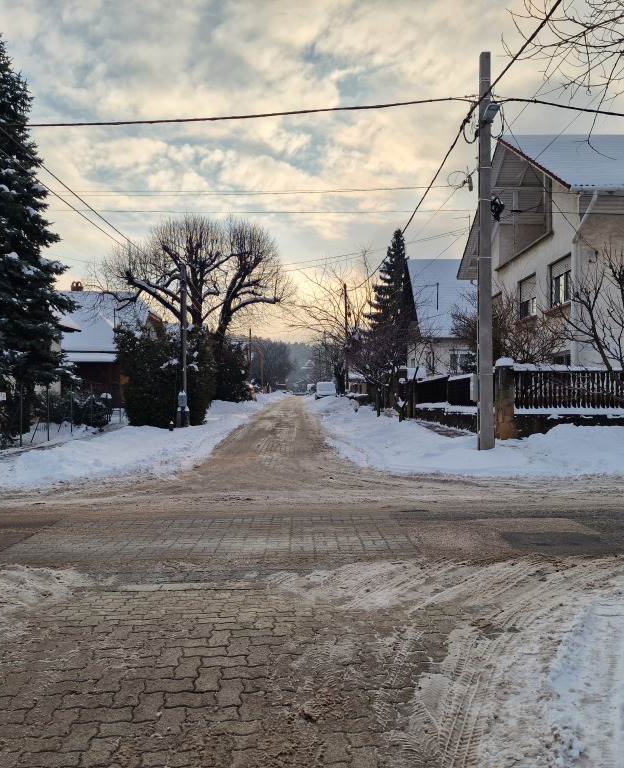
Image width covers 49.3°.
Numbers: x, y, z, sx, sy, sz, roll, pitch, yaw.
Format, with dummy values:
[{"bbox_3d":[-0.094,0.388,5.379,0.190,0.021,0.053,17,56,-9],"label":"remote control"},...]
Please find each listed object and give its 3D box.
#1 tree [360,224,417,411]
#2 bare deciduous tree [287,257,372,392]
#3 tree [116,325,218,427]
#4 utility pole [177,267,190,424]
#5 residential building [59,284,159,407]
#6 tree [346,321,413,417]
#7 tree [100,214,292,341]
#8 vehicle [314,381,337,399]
[{"bbox_3d":[5.500,-4.680,46.500,4.300,12.160,4.300,0,0,0],"label":"tree"},{"bbox_3d":[1.750,-4.930,58.000,7.500,12.560,7.000,0,0,0],"label":"bare deciduous tree"},{"bbox_3d":[-5.350,-0.420,25.200,3.750,3.640,3.300,0,0,0],"label":"tree"},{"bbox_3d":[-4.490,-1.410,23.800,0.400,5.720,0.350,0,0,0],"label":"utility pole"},{"bbox_3d":[-14.000,-2.500,41.500,10.500,7.800,10.500,0,0,0],"label":"residential building"},{"bbox_3d":[2.930,-0.810,29.500,2.800,4.230,2.700,0,0,0],"label":"tree"},{"bbox_3d":[-6.540,-4.150,38.500,10.700,11.100,9.500,0,0,0],"label":"tree"},{"bbox_3d":[1.250,0.480,63.000,1.800,1.680,4.300,0,0,0],"label":"vehicle"}]

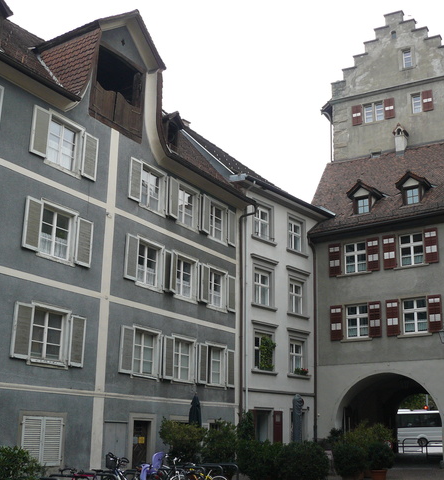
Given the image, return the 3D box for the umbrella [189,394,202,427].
[{"bbox_3d":[-0.797,5.797,19.660,0.380,2.507,0.380,1,-16,0],"label":"umbrella"}]

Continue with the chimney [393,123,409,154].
[{"bbox_3d":[9.438,-5.288,35.155,0.670,1.791,0.600,-10,-20,33],"label":"chimney"}]

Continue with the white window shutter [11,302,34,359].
[{"bbox_3d":[-5.297,2.437,17.763,0.060,1.446,0.644,-9,-19,31],"label":"white window shutter"}]

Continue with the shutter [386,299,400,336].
[{"bbox_3d":[7.397,3.351,28.735,0.561,1.546,0.050,-10,-20,32],"label":"shutter"}]

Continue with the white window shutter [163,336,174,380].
[{"bbox_3d":[-1.754,3.924,22.106,0.050,1.403,0.549,-10,-20,31],"label":"white window shutter"}]

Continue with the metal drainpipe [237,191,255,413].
[{"bbox_3d":[1.048,3.564,26.619,0.800,10.600,0.200,-9,-19,31],"label":"metal drainpipe"}]

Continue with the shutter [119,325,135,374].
[{"bbox_3d":[-2.962,3.453,20.839,0.050,1.432,0.590,-9,-19,31],"label":"shutter"}]

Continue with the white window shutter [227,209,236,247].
[{"bbox_3d":[0.395,-0.474,26.886,0.050,1.413,0.569,-10,-20,31],"label":"white window shutter"}]

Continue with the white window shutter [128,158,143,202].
[{"bbox_3d":[-2.842,-1.974,22.004,0.050,1.425,0.552,-10,-20,31],"label":"white window shutter"}]

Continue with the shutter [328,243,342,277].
[{"bbox_3d":[5.265,0.948,30.955,0.582,1.555,0.050,-10,-20,32],"label":"shutter"}]

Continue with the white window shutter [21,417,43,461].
[{"bbox_3d":[-4.899,5.166,17.189,0.050,1.163,0.654,-9,-19,31],"label":"white window shutter"}]

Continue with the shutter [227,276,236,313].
[{"bbox_3d":[0.419,2.212,27.254,0.060,1.436,0.633,-9,-19,31],"label":"shutter"}]

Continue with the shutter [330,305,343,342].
[{"bbox_3d":[5.208,3.746,30.131,0.570,1.566,0.050,-10,-20,32],"label":"shutter"}]

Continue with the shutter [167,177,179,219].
[{"bbox_3d":[-1.745,-1.599,24.865,0.060,1.460,0.580,-7,-18,25],"label":"shutter"}]

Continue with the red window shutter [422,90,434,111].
[{"bbox_3d":[11.541,-7.778,37.264,0.548,1.293,0.060,-7,-18,26],"label":"red window shutter"}]

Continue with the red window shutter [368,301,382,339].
[{"bbox_3d":[6.829,3.568,29.666,0.586,1.596,0.050,-10,-20,33],"label":"red window shutter"}]

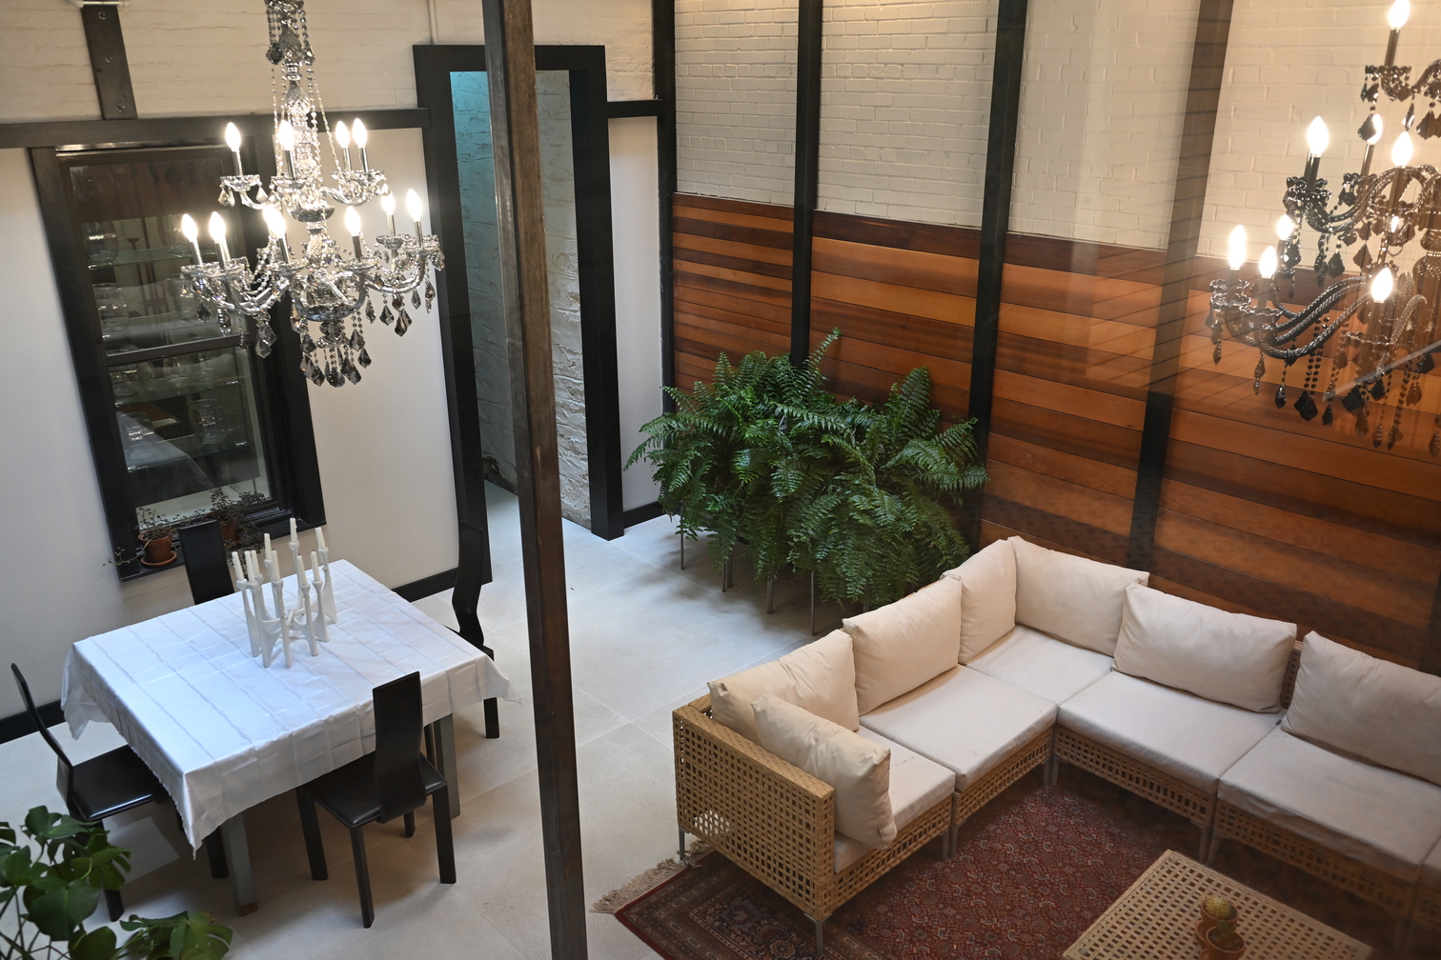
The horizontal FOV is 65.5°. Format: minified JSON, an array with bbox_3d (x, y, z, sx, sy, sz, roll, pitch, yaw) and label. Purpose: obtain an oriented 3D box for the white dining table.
[{"bbox_3d":[-1.763,1.022,4.596,1.170,0.745,1.260,-18,27,-39],"label":"white dining table"}]

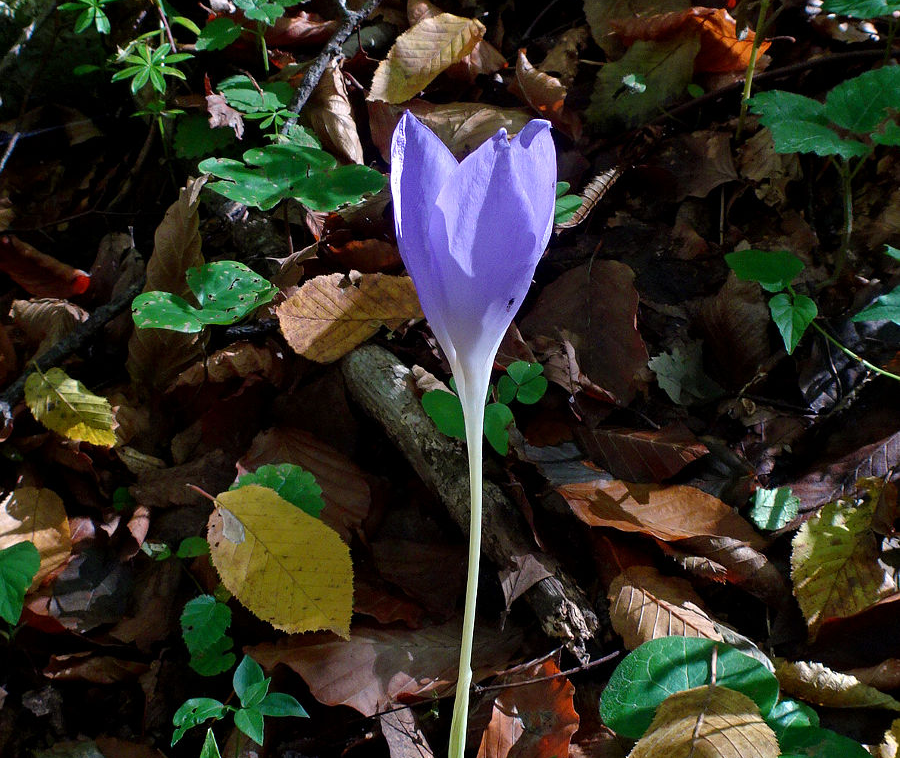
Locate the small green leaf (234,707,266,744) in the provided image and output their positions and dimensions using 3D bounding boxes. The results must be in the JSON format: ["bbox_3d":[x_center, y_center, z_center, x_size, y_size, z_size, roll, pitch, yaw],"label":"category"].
[{"bbox_3d":[-0.070,0.122,0.293,0.010,0.006,0.015,-39,71,-15],"label":"small green leaf"}]

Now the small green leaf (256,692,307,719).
[{"bbox_3d":[-0.052,0.103,0.262,0.017,0.005,0.008,10,51,9],"label":"small green leaf"}]

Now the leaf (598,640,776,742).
[{"bbox_3d":[0.075,0.099,0.259,0.056,0.012,0.039,4,52,3],"label":"leaf"}]

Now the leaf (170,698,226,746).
[{"bbox_3d":[-0.080,0.107,0.263,0.019,0.006,0.010,-20,53,-16],"label":"leaf"}]

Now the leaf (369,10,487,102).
[{"bbox_3d":[-0.015,-0.170,0.440,0.078,0.012,0.043,-37,70,-16],"label":"leaf"}]

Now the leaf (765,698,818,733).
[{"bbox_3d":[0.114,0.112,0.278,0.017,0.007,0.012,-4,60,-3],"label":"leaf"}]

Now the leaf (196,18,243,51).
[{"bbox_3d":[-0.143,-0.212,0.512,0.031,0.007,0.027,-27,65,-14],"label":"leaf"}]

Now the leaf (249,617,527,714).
[{"bbox_3d":[-0.021,0.096,0.280,0.093,0.016,0.033,-4,52,-3],"label":"leaf"}]

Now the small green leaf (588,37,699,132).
[{"bbox_3d":[0.118,-0.177,0.491,0.087,0.008,0.050,-43,77,-13],"label":"small green leaf"}]

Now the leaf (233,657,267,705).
[{"bbox_3d":[-0.072,0.109,0.300,0.011,0.007,0.017,-7,62,-4],"label":"leaf"}]

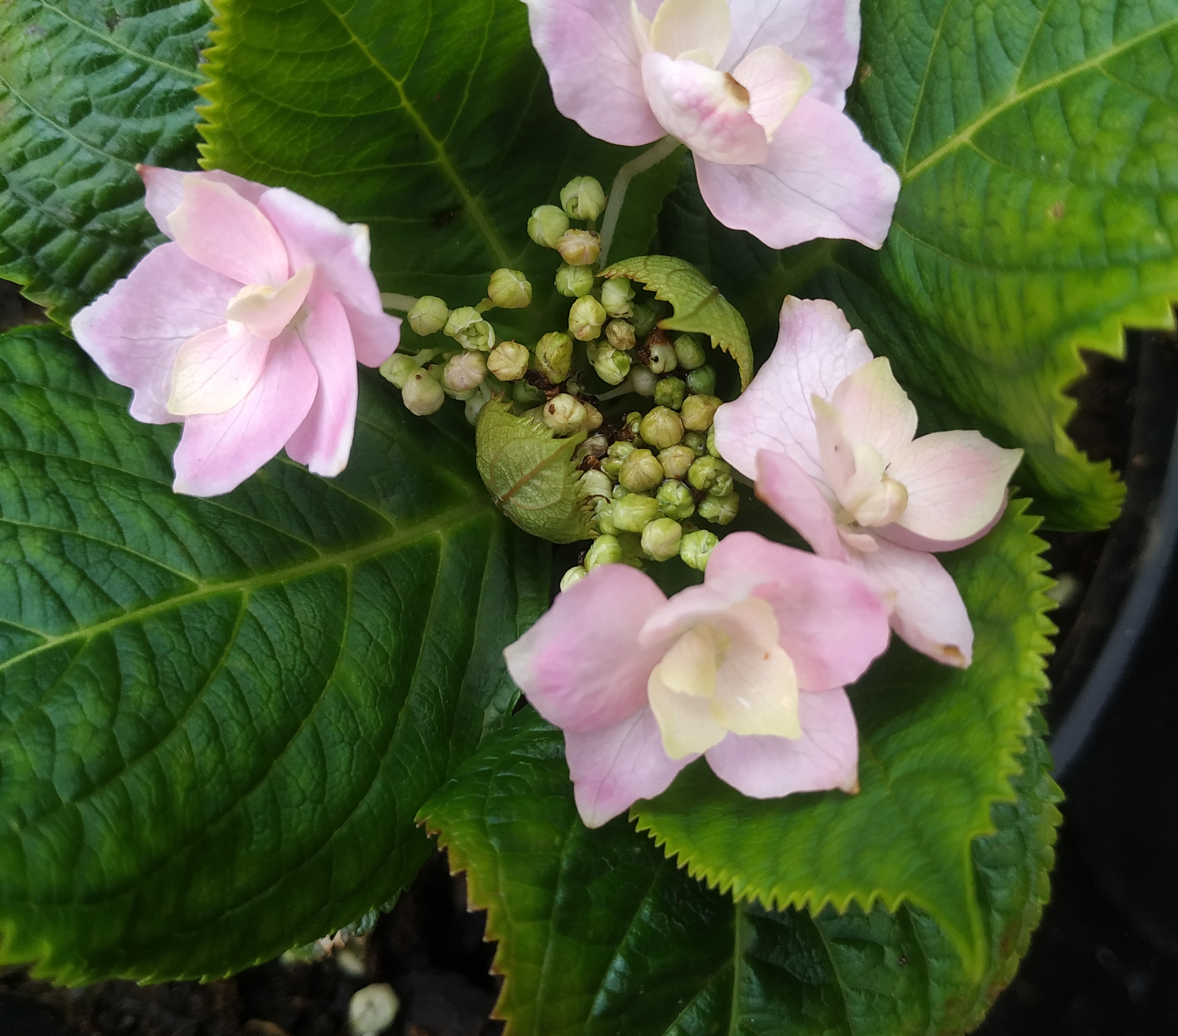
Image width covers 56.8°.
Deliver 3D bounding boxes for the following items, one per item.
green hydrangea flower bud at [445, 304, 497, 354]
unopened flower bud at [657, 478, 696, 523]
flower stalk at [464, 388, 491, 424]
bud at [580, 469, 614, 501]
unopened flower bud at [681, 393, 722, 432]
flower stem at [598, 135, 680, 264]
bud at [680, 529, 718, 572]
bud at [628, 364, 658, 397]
[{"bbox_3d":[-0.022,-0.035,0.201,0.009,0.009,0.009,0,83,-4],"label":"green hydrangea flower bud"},{"bbox_3d":[0.012,-0.003,0.157,0.005,0.006,0.006,0,68,0],"label":"unopened flower bud"},{"bbox_3d":[-0.018,-0.018,0.173,0.005,0.006,0.005,9,40,-8],"label":"flower stalk"},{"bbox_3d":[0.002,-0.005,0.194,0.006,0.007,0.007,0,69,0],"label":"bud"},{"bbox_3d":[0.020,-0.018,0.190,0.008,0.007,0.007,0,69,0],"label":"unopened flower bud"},{"bbox_3d":[0.007,-0.047,0.160,0.005,0.003,0.023,32,108,0],"label":"flower stem"},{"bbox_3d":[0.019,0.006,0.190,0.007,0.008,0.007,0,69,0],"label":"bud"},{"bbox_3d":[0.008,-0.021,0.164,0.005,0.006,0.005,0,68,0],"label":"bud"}]

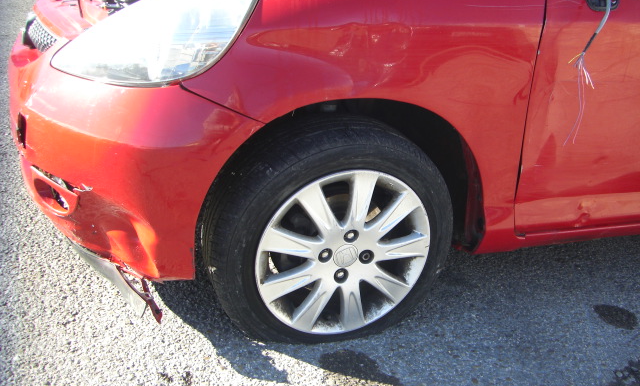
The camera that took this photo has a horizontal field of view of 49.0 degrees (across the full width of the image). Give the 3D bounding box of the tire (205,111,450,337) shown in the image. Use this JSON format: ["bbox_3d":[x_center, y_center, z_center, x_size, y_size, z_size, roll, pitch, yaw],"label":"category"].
[{"bbox_3d":[0.030,0.091,1.645,0.584,0.560,0.205,-3,25,-19],"label":"tire"}]

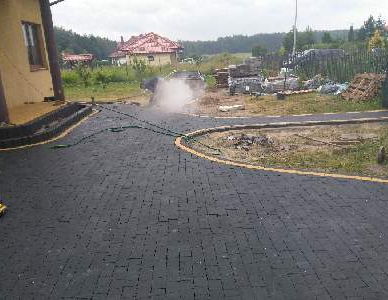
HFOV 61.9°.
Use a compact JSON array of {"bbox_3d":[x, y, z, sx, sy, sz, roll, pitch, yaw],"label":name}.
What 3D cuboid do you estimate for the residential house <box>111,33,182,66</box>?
[{"bbox_3d":[-8.426,-17.874,57.212,12.500,6.300,11.000,-3,16,-4],"label":"residential house"}]

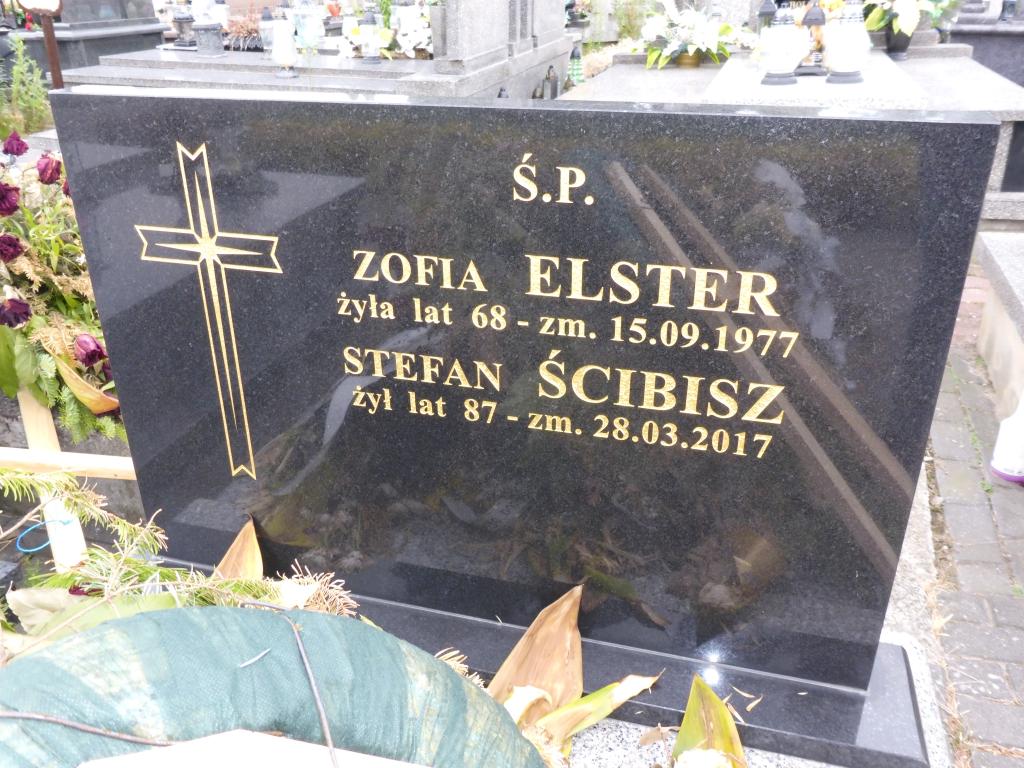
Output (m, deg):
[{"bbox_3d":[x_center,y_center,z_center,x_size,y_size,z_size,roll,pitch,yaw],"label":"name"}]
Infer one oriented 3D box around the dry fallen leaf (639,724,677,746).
[{"bbox_3d":[0.181,0.430,1.027,0.052,0.013,0.026,-7,25,-15],"label":"dry fallen leaf"}]

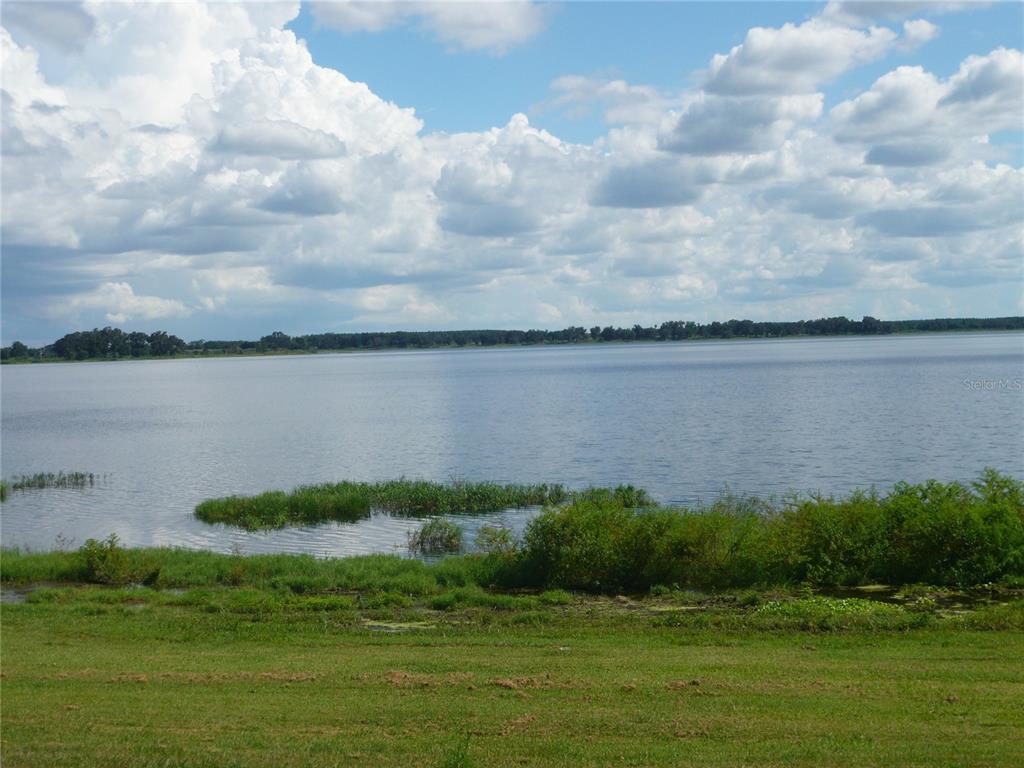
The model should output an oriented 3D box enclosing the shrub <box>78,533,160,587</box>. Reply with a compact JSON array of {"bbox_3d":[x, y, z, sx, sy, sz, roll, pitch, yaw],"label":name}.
[{"bbox_3d":[-7.128,3.189,31.000,1.420,0.820,1.200,-2,1,-13],"label":"shrub"}]

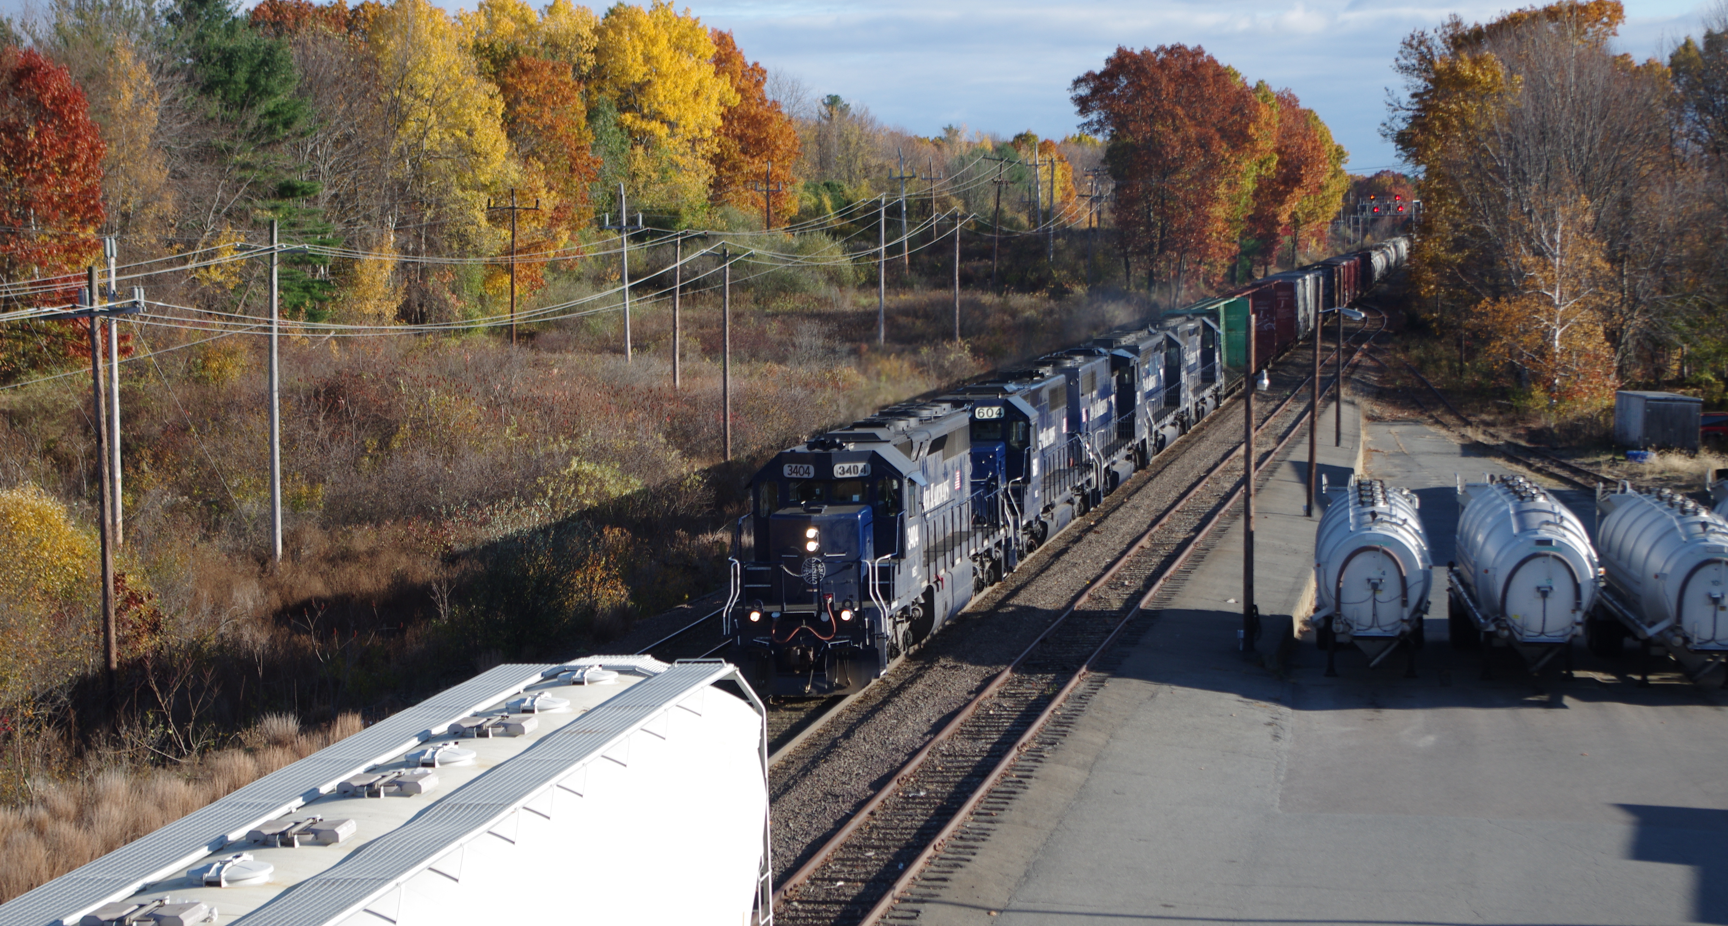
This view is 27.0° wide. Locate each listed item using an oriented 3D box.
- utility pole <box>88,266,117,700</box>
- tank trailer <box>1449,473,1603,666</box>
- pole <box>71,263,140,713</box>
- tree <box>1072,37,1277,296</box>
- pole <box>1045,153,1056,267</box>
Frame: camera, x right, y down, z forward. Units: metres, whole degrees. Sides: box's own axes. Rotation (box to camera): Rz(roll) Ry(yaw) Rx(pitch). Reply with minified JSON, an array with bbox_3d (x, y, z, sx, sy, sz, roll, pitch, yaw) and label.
[{"bbox_3d":[-17.195,0.501,81.219,0.300,9.900,0.300,-1,4,9],"label":"utility pole"},{"bbox_3d":[15.050,2.678,81.967,2.600,3.900,9.800,0,4,5],"label":"tank trailer"},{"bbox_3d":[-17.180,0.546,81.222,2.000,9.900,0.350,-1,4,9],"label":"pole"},{"bbox_3d":[25.818,-24.039,299.208,16.500,21.580,14.000,1,4,10],"label":"tree"},{"bbox_3d":[15.199,-20.137,291.700,0.350,9.540,0.350,1,4,10],"label":"pole"}]

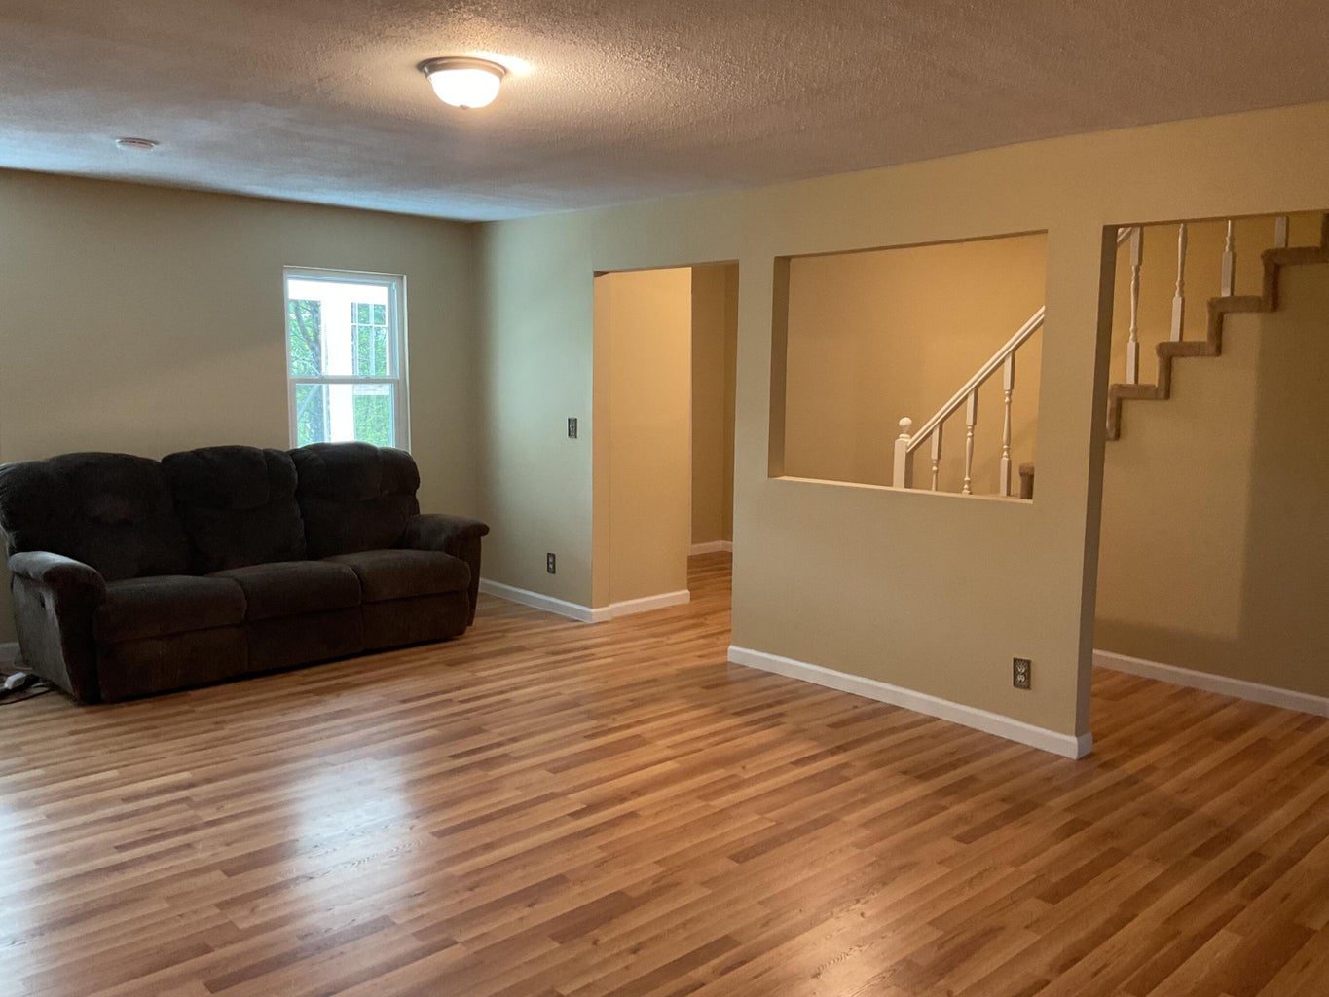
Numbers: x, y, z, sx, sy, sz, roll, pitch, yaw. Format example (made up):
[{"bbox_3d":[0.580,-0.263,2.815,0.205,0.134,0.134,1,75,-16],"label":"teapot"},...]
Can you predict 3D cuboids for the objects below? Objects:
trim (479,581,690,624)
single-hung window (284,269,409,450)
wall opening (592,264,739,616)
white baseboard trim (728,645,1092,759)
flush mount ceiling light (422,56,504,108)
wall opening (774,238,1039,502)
[{"bbox_3d":[-0.516,0.610,7.332,0.894,0.086,1.216,-6,10,-43],"label":"trim"},{"bbox_3d":[-1.910,-0.716,6.717,0.793,1.281,0.095,-6,10,-43],"label":"single-hung window"},{"bbox_3d":[0.010,-0.227,6.122,0.122,2.056,1.120,-6,10,-43],"label":"wall opening"},{"bbox_3d":[1.028,0.898,5.159,0.135,0.087,1.933,-6,10,-43],"label":"white baseboard trim"},{"bbox_3d":[-0.608,-1.235,3.358,0.264,0.120,0.264,1,7,0],"label":"flush mount ceiling light"},{"bbox_3d":[1.050,-0.578,4.973,0.122,1.084,1.415,-6,10,-43],"label":"wall opening"}]

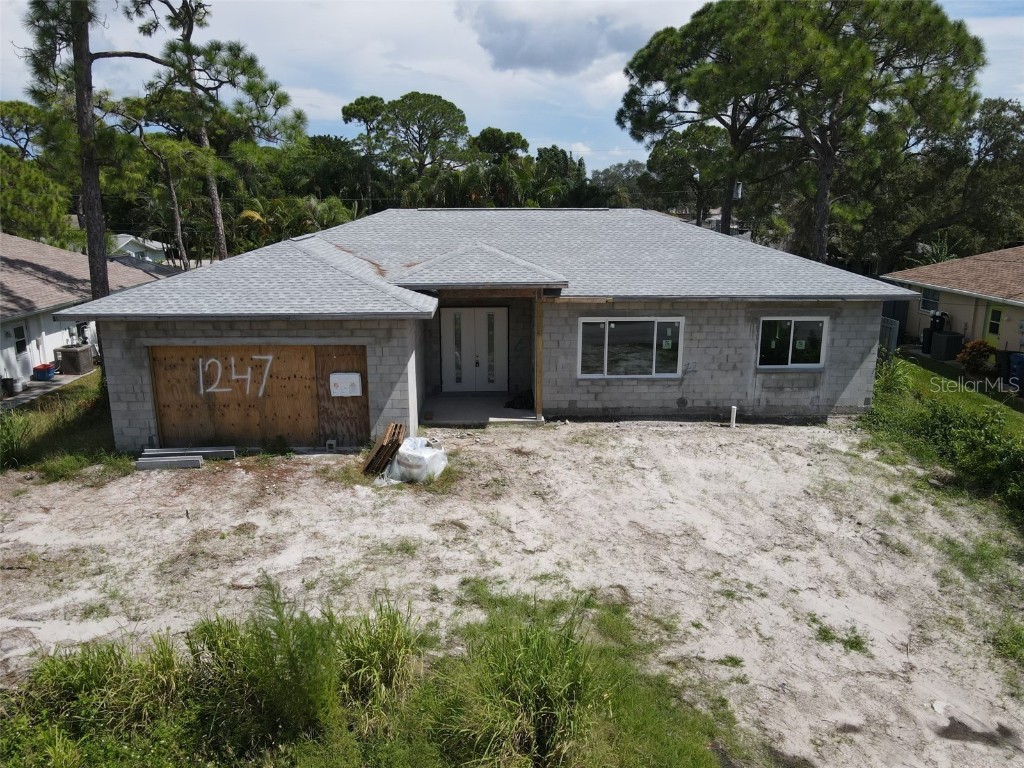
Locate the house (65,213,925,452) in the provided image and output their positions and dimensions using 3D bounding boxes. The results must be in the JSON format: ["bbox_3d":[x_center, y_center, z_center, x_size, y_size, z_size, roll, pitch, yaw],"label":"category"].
[{"bbox_3d":[0.198,-2.673,22.463,20.200,5.650,14.600,0,13,-1],"label":"house"}]

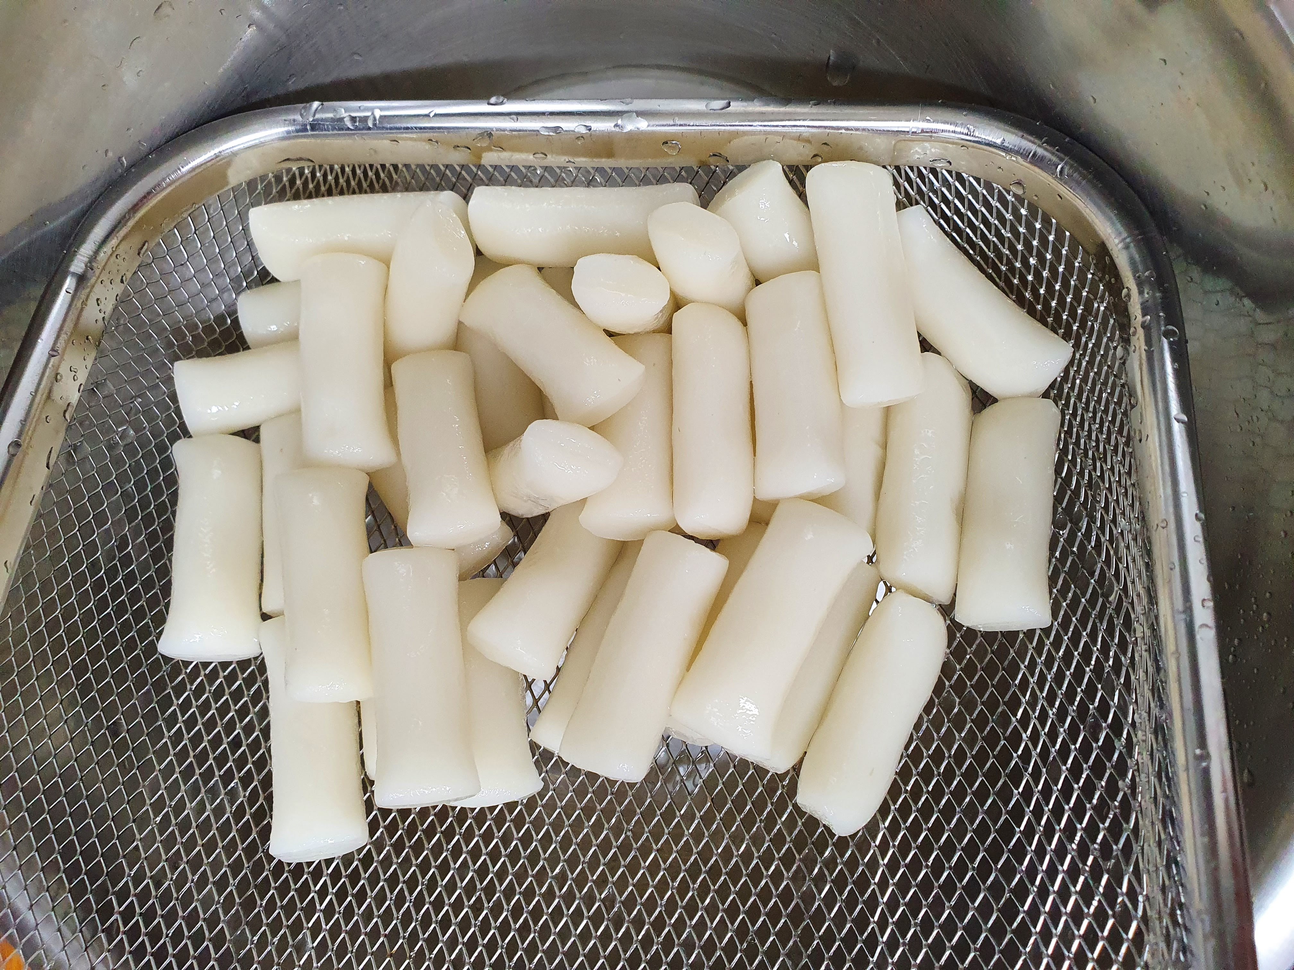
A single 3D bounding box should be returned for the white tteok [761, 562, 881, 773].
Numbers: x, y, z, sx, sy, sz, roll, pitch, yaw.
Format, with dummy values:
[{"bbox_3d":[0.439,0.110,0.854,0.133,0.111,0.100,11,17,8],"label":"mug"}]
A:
[{"bbox_3d":[0.037,0.038,0.229,0.023,0.021,0.053,21,74,9],"label":"white tteok"}]

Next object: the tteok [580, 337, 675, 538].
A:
[{"bbox_3d":[-0.004,-0.012,0.230,0.019,0.020,0.054,-1,46,2],"label":"tteok"}]

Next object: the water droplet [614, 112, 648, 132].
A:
[{"bbox_3d":[-0.004,-0.091,0.243,0.008,0.003,0.004,-1,72,2],"label":"water droplet"}]

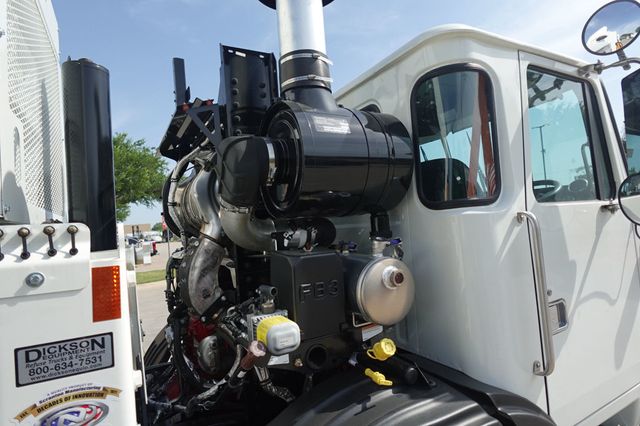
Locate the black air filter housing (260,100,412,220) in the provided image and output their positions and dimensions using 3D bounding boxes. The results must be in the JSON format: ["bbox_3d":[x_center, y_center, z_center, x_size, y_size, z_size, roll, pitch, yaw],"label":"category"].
[{"bbox_3d":[0.043,-0.182,1.285,0.420,0.385,0.385,-3,-1,-29],"label":"black air filter housing"}]

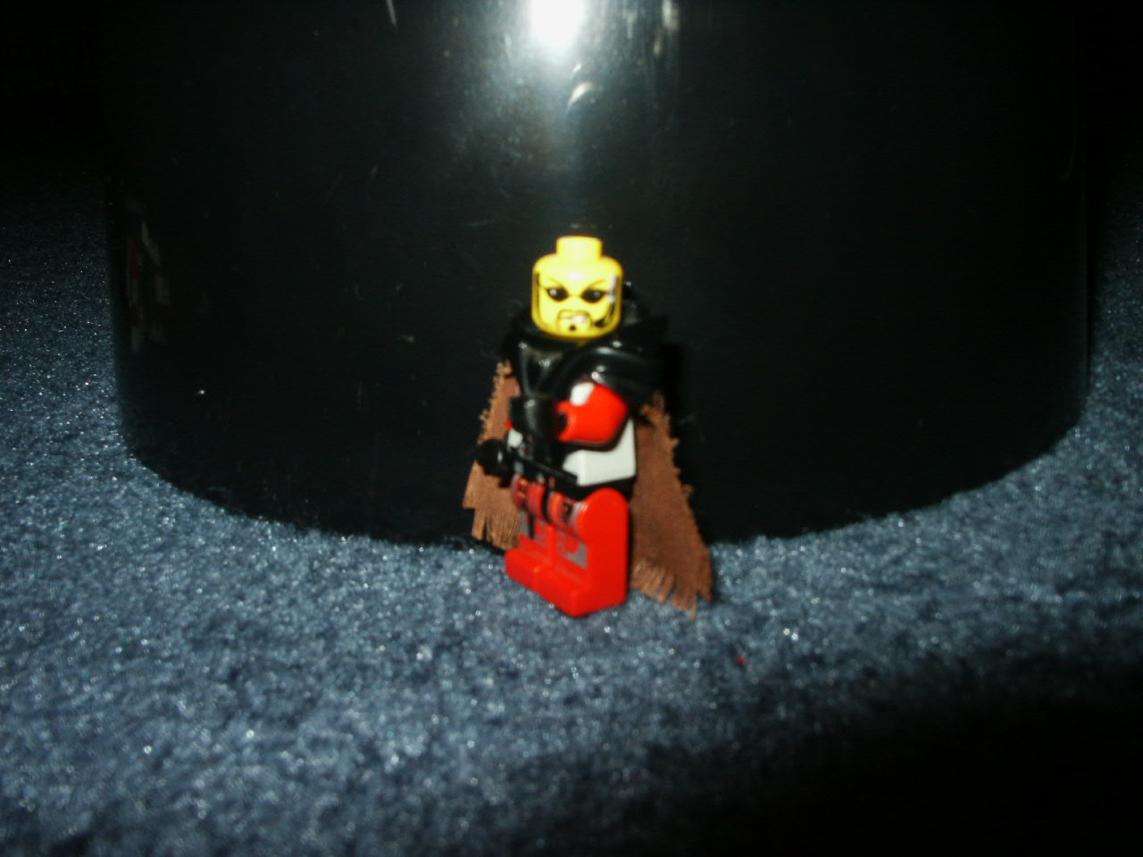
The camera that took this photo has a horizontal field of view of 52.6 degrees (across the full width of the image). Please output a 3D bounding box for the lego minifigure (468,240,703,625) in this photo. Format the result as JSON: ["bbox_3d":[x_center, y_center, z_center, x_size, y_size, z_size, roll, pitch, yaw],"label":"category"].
[{"bbox_3d":[0.001,-0.001,0.136,0.019,0.042,0.027,-14,22,-31],"label":"lego minifigure"}]

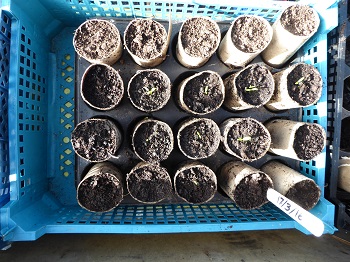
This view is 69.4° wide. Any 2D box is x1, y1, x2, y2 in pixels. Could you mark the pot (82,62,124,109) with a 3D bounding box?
[{"bbox_3d":[-0.079,-0.047,0.306,0.045,0.098,0.045,0,93,-6],"label":"pot"}]

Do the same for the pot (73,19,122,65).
[{"bbox_3d":[-0.086,-0.097,0.305,0.045,0.098,0.045,-1,97,-9],"label":"pot"}]

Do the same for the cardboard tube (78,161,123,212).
[{"bbox_3d":[-0.086,0.063,0.312,0.045,0.098,0.045,0,93,-11],"label":"cardboard tube"}]

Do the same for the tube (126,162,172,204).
[{"bbox_3d":[-0.031,0.059,0.310,0.044,0.097,0.044,0,86,-6],"label":"tube"}]

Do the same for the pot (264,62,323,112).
[{"bbox_3d":[0.134,-0.047,0.319,0.044,0.097,0.044,0,87,-7],"label":"pot"}]

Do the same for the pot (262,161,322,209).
[{"bbox_3d":[0.139,0.065,0.336,0.045,0.098,0.045,0,102,-9],"label":"pot"}]

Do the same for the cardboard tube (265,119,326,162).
[{"bbox_3d":[0.135,0.007,0.319,0.044,0.097,0.044,-1,96,-12],"label":"cardboard tube"}]

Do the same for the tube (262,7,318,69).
[{"bbox_3d":[0.136,-0.110,0.327,0.045,0.098,0.045,1,76,-4],"label":"tube"}]

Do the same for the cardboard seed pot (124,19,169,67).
[{"bbox_3d":[-0.033,-0.099,0.311,0.045,0.098,0.045,0,95,-4],"label":"cardboard seed pot"}]

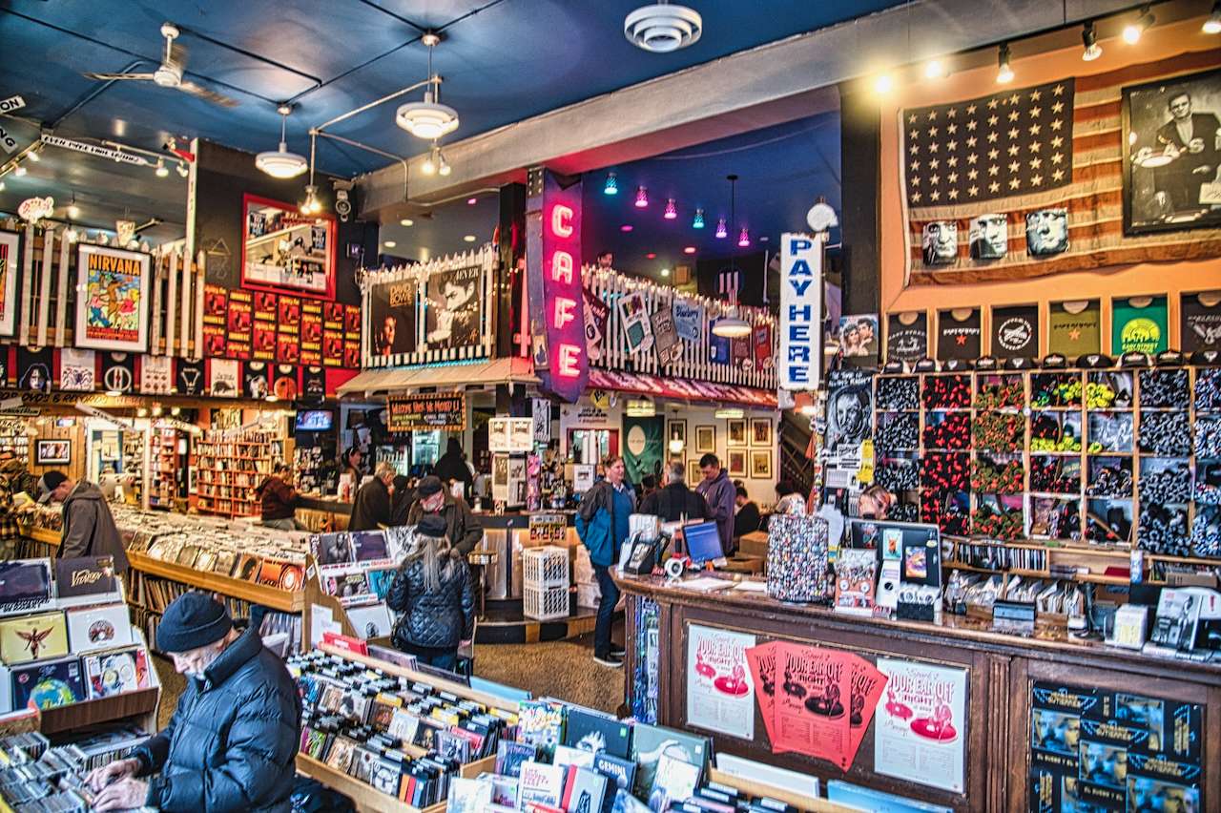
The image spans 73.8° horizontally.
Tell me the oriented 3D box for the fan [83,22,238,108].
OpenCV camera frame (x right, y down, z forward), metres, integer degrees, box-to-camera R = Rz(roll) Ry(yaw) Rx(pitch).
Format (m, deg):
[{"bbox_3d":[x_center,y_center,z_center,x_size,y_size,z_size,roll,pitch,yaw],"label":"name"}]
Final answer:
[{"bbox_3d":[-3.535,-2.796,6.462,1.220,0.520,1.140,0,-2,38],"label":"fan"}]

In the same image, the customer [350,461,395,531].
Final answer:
[{"bbox_3d":[-2.456,1.308,8.380,0.460,1.485,0.360,-1,-2,43],"label":"customer"}]

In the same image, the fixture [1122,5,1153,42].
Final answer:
[{"bbox_3d":[3.362,-2.431,5.190,0.180,0.220,0.130,2,-2,-41],"label":"fixture"}]

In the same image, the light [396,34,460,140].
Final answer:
[{"bbox_3d":[-1.544,-2.765,6.967,0.540,0.877,0.540,1,-2,0],"label":"light"}]

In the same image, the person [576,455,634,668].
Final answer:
[{"bbox_3d":[-0.028,1.252,6.767,0.340,1.700,0.460,-1,-2,38],"label":"person"}]

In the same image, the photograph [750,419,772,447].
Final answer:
[{"bbox_3d":[2.708,0.463,14.569,0.415,0.504,0.030,-1,-2,38],"label":"photograph"}]

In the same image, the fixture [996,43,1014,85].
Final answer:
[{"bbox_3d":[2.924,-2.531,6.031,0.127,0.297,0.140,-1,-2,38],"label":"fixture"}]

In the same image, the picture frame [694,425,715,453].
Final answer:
[{"bbox_3d":[1.386,0.481,11.846,0.341,0.397,0.035,-1,-2,39],"label":"picture frame"}]

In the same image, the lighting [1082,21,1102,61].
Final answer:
[{"bbox_3d":[3.153,-2.390,5.330,0.130,0.240,0.120,-1,-2,44],"label":"lighting"}]

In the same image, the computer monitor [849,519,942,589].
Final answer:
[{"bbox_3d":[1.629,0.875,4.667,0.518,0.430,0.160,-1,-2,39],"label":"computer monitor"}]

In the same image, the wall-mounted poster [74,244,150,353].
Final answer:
[{"bbox_3d":[-5.313,-1.143,8.710,0.040,1.073,0.702,-1,-2,38],"label":"wall-mounted poster"}]

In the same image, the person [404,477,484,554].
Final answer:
[{"bbox_3d":[-1.231,1.355,5.977,0.540,1.690,0.370,0,-2,14],"label":"person"}]

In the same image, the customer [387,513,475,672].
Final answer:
[{"bbox_3d":[-1.066,1.397,4.850,0.540,1.540,0.380,1,-2,-14],"label":"customer"}]

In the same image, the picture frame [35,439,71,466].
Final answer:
[{"bbox_3d":[-8.646,0.720,12.661,0.040,0.381,0.447,-1,-2,38],"label":"picture frame"}]

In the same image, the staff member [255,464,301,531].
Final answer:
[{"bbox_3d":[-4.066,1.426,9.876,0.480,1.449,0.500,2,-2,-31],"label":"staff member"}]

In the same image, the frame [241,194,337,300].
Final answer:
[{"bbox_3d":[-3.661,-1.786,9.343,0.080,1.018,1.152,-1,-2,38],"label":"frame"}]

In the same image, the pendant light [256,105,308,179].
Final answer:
[{"bbox_3d":[-3.236,-2.639,8.057,0.490,0.710,0.490,0,-2,38],"label":"pendant light"}]

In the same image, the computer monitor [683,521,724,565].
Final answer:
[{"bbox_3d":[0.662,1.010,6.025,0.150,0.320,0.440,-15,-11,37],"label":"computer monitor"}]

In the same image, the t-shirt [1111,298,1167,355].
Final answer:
[{"bbox_3d":[3.799,-0.582,5.837,0.336,0.435,0.030,-1,-2,38],"label":"t-shirt"}]

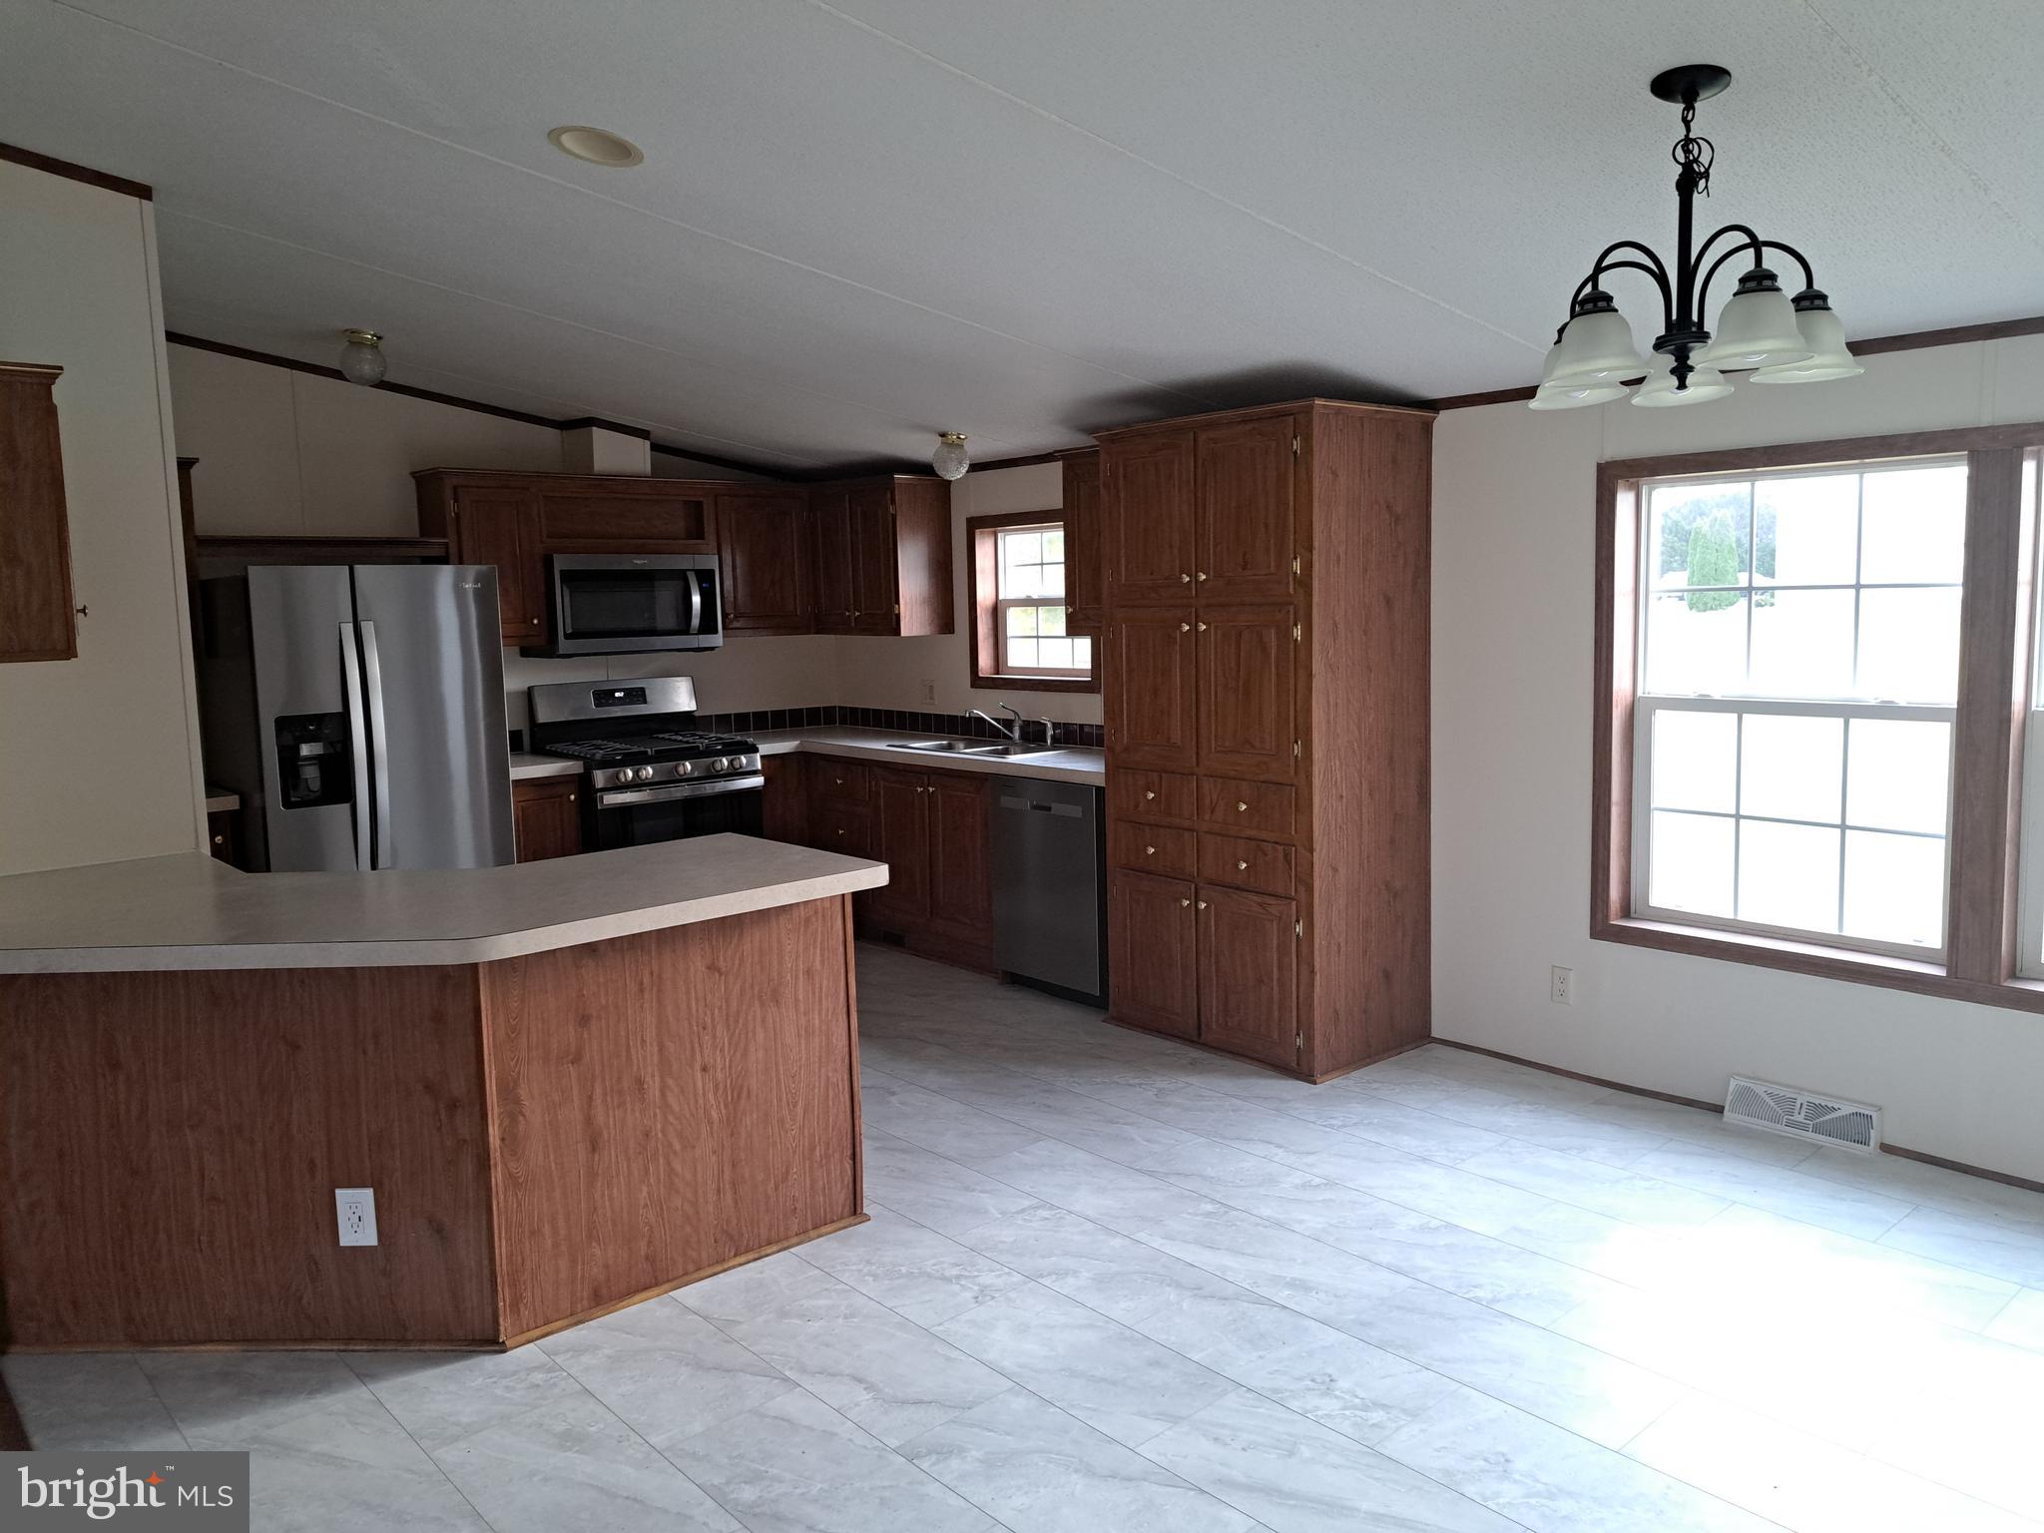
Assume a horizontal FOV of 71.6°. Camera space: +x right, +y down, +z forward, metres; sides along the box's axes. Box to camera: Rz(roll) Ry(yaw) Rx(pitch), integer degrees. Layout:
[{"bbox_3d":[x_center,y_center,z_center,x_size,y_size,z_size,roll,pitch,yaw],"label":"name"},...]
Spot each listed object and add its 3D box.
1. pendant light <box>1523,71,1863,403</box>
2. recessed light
[{"bbox_3d":[1.153,-0.921,2.458,0.550,0.520,0.550,-7,9,-41],"label":"pendant light"},{"bbox_3d":[-0.948,-1.372,3.154,0.205,0.040,0.205,5,1,-42],"label":"recessed light"}]

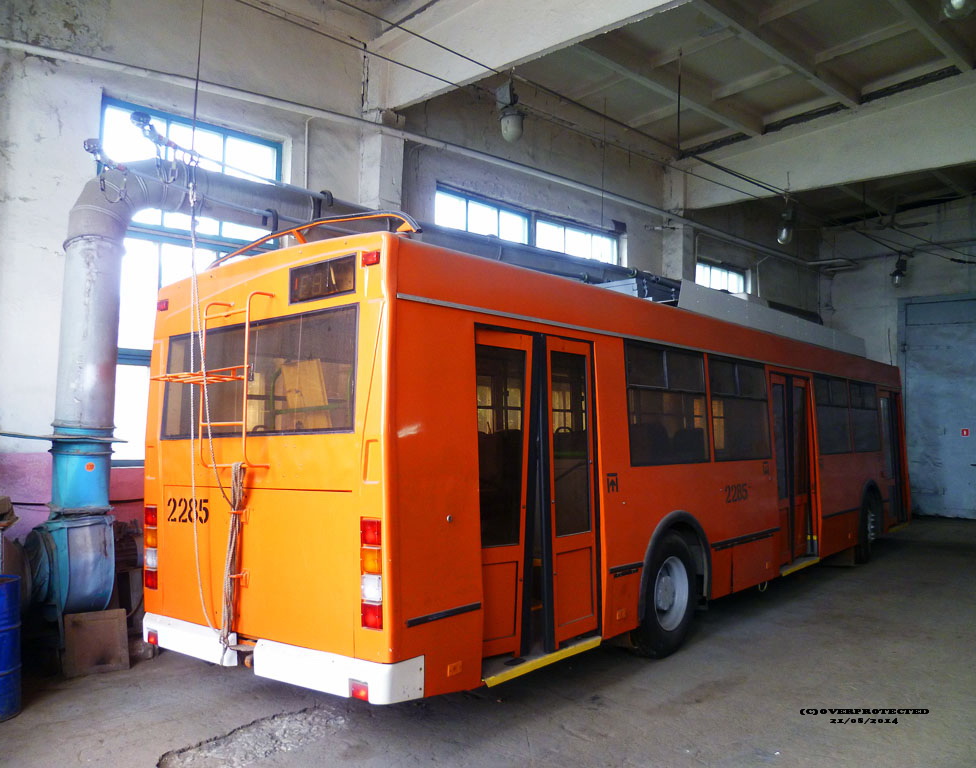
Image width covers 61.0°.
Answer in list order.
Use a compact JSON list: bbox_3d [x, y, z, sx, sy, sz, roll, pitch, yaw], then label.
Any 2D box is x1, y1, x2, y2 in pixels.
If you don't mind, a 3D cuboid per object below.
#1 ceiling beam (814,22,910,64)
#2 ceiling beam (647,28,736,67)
[{"bbox_3d":[4.820,-4.437,10.694,0.110,0.130,1.280,4,-6,-44],"label":"ceiling beam"},{"bbox_3d":[2.643,-4.368,10.671,0.110,0.130,1.280,4,-6,-44],"label":"ceiling beam"}]

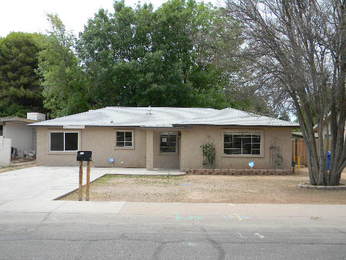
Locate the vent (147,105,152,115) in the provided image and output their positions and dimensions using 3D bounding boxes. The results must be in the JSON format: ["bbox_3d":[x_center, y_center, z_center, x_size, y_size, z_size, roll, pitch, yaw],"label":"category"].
[{"bbox_3d":[-1.430,-1.240,22.100,0.300,0.580,0.300,0,-2,0],"label":"vent"}]

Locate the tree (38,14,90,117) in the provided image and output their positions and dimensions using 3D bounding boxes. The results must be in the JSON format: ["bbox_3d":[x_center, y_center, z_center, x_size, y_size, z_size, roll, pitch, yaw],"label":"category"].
[{"bbox_3d":[-10.200,-4.200,34.000,5.400,13.400,5.200,0,-2,0],"label":"tree"}]

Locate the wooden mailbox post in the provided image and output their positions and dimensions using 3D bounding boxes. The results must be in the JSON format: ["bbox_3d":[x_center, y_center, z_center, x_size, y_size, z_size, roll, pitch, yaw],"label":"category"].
[{"bbox_3d":[-2.370,1.220,9.600,0.400,1.340,0.230,0,-2,0],"label":"wooden mailbox post"}]

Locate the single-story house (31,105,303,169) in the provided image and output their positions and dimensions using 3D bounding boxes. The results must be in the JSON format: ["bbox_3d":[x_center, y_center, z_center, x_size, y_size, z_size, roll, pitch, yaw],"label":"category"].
[{"bbox_3d":[-0.550,0.420,23.500,14.800,3.800,8.800,0,-2,0],"label":"single-story house"}]

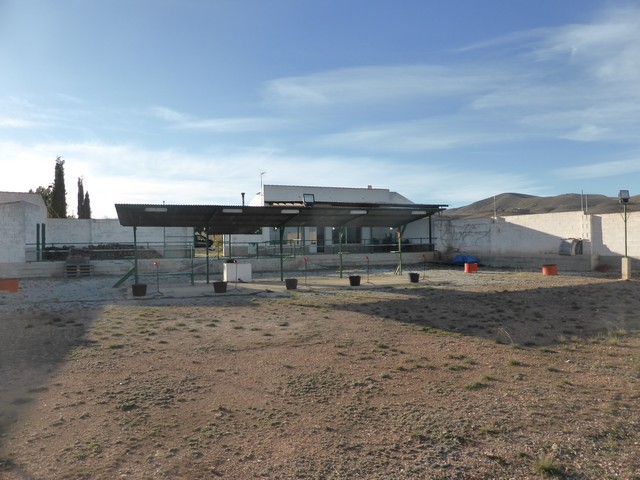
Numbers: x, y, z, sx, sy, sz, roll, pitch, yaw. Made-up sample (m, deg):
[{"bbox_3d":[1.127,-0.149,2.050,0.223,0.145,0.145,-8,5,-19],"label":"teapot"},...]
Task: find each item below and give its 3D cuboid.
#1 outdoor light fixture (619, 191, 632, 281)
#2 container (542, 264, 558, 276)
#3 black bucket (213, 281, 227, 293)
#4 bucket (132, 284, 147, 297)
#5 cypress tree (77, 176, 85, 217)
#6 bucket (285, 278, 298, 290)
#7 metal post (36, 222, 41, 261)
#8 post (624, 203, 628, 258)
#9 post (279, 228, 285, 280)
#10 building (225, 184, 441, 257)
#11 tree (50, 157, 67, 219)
[{"bbox_3d":[10.666,-0.167,16.100,0.400,3.150,0.380,-1,1,12],"label":"outdoor light fixture"},{"bbox_3d":[9.076,1.213,18.200,0.590,0.420,0.590,-1,1,-21],"label":"container"},{"bbox_3d":[-3.121,1.478,14.500,0.440,0.330,0.440,-1,1,-21],"label":"black bucket"},{"bbox_3d":[-5.403,1.522,13.850,0.440,0.330,0.440,-1,1,-21],"label":"bucket"},{"bbox_3d":[-23.739,-2.440,46.055,0.850,7.760,0.850,-1,1,0],"label":"cypress tree"},{"bbox_3d":[-0.918,1.460,15.000,0.430,0.330,0.430,-1,1,0],"label":"bucket"},{"bbox_3d":[-12.664,0.090,20.800,0.120,1.660,0.120,-1,1,-21],"label":"metal post"},{"bbox_3d":[10.683,-0.303,16.100,0.100,1.900,0.100,-1,1,-21],"label":"post"},{"bbox_3d":[-1.475,0.539,17.800,0.130,2.070,0.130,-1,1,-21],"label":"post"},{"bbox_3d":[0.448,-1.223,28.615,12.800,3.950,5.500,-1,1,-25],"label":"building"},{"bbox_3d":[-22.509,-2.837,40.061,1.350,8.690,1.350,-1,1,0],"label":"tree"}]

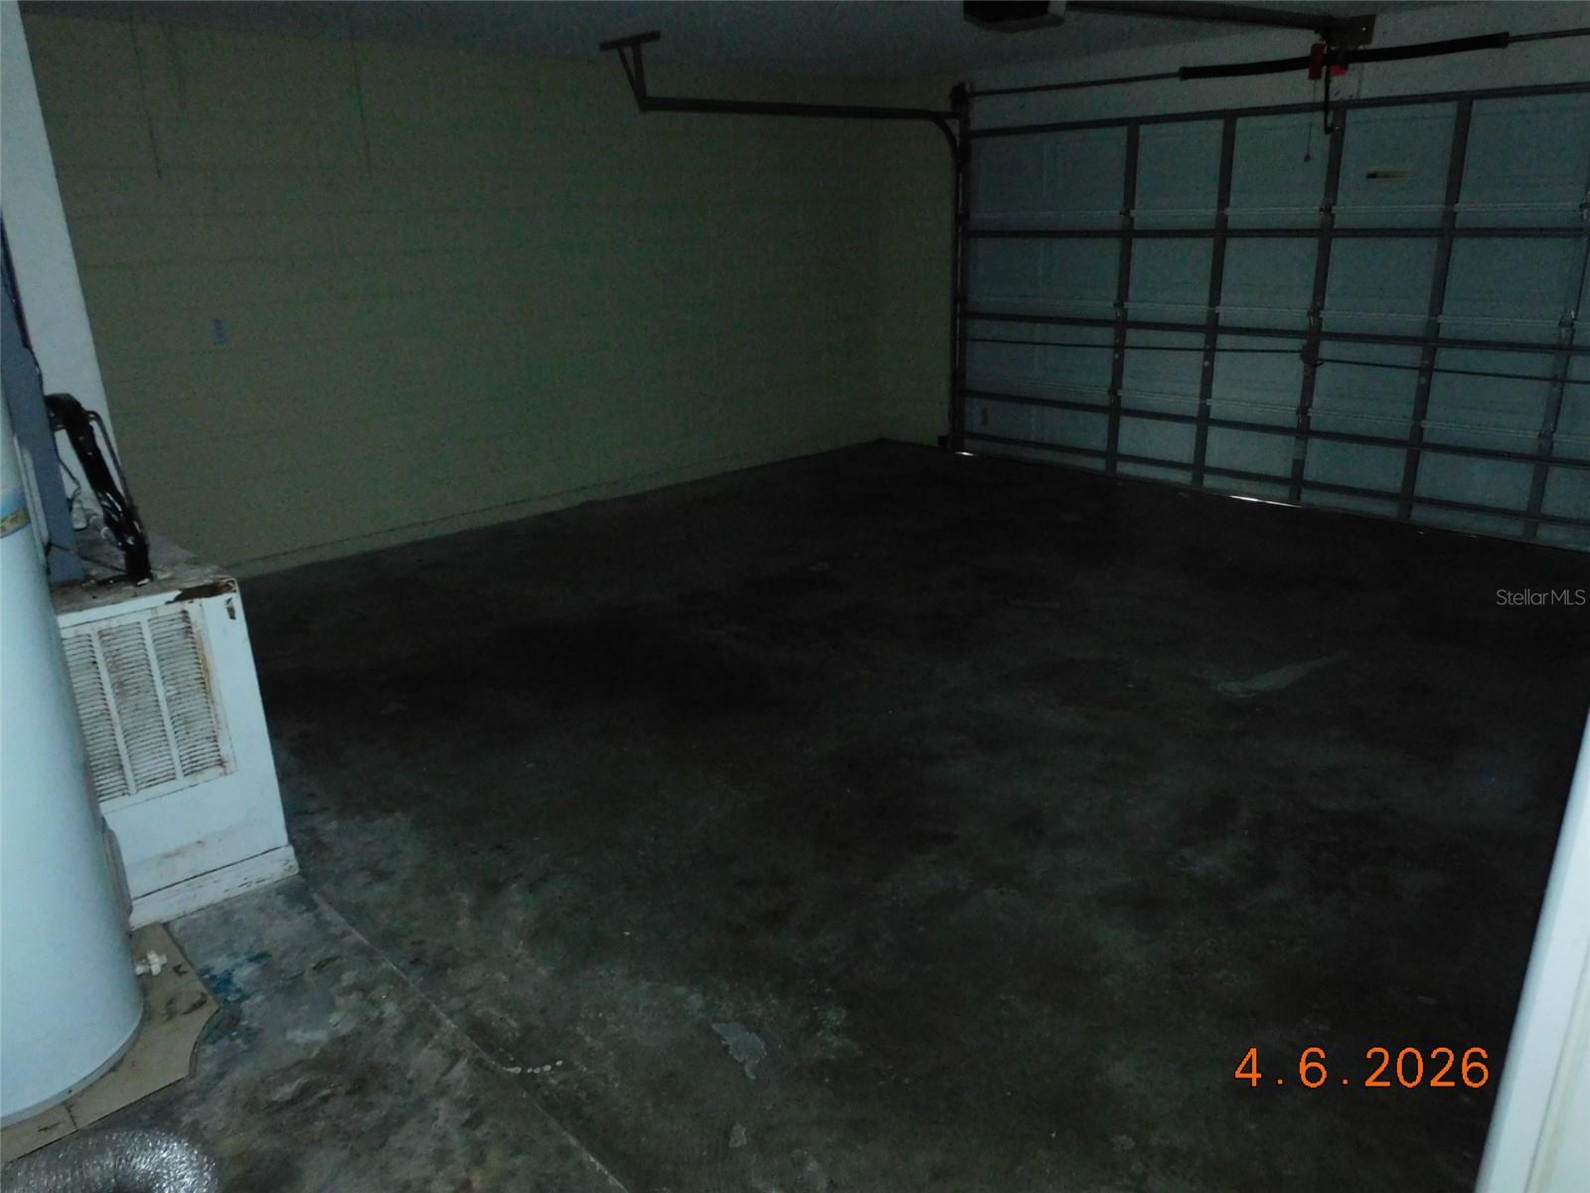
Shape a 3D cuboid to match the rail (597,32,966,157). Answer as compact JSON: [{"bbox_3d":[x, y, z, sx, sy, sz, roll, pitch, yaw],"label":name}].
[{"bbox_3d":[0.121,-2.918,6.559,2.646,0.540,0.485,-18,25,-40],"label":"rail"}]

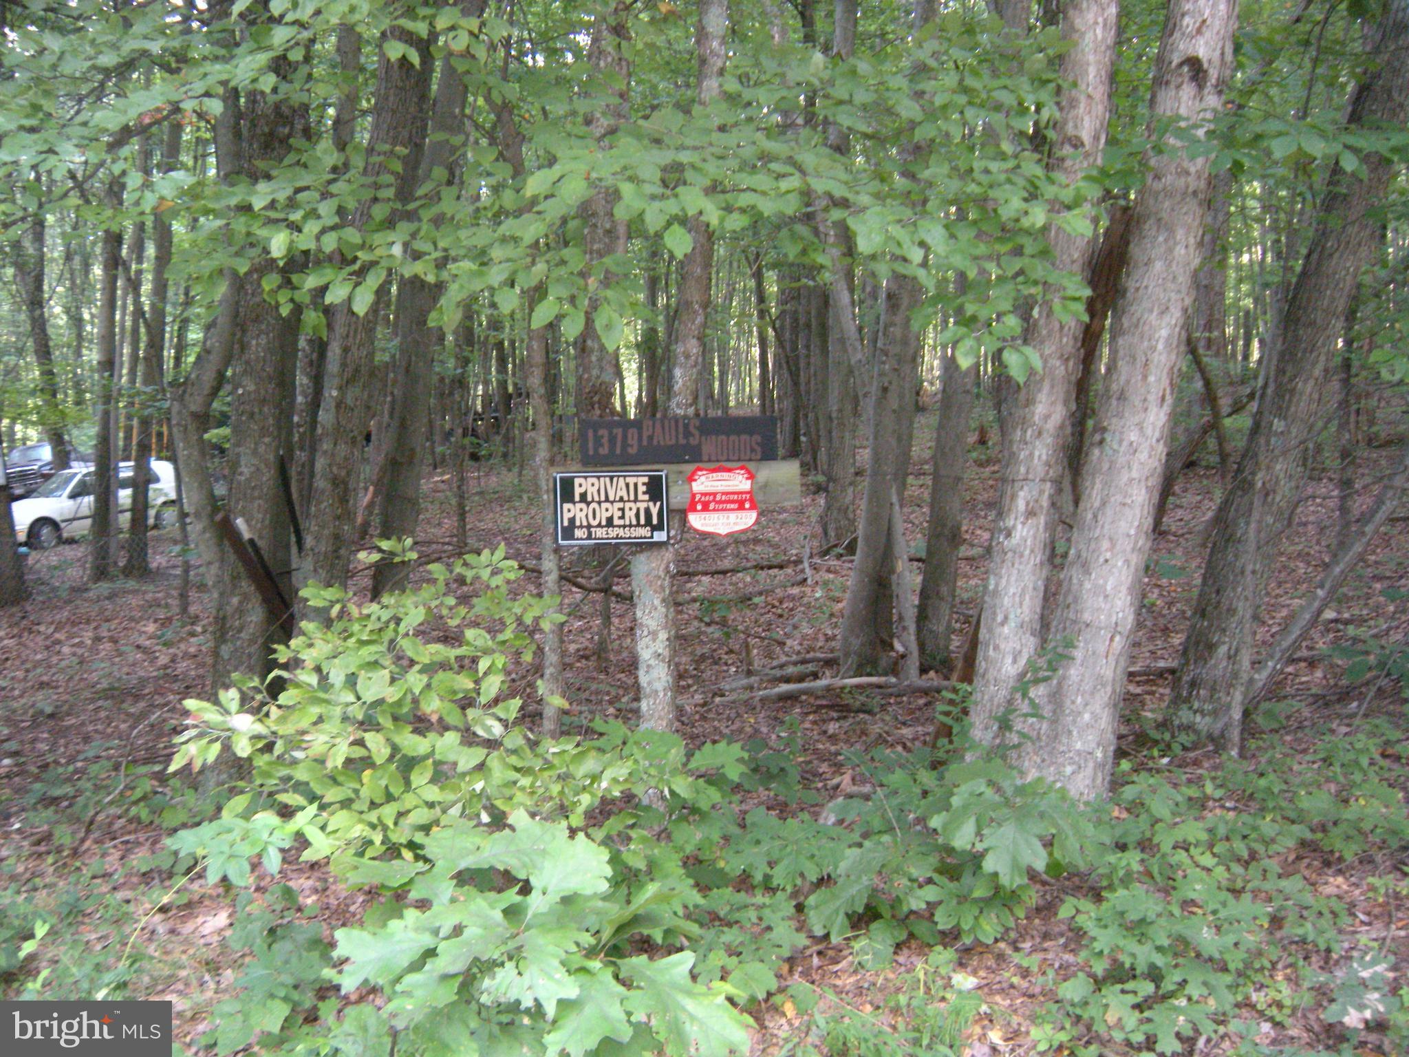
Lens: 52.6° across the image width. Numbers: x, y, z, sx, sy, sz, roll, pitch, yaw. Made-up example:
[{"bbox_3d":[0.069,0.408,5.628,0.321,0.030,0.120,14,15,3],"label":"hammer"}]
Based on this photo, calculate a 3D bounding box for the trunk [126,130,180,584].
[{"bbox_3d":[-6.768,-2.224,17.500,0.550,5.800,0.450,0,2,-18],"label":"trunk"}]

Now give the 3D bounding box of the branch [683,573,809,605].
[{"bbox_3d":[0.307,0.455,10.600,1.250,0.100,0.150,-1,2,-34],"label":"branch"}]

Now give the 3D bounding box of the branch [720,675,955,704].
[{"bbox_3d":[0.618,0.764,6.750,1.220,0.100,0.160,0,2,-19],"label":"branch"}]

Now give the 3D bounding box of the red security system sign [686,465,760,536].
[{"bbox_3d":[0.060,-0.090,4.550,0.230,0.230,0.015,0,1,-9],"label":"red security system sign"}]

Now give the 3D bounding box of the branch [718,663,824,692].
[{"bbox_3d":[0.332,0.743,7.100,0.720,0.090,0.120,-1,2,-34],"label":"branch"}]

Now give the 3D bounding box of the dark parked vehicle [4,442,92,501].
[{"bbox_3d":[-17.700,-1.400,39.000,1.950,1.900,5.300,0,1,-7],"label":"dark parked vehicle"}]

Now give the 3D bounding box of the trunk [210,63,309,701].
[{"bbox_3d":[-1.532,-0.479,4.900,0.330,2.300,0.310,0,1,-12],"label":"trunk"}]

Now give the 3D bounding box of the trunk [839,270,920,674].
[{"bbox_3d":[0.900,-0.292,7.350,0.400,2.150,0.360,0,1,0],"label":"trunk"}]

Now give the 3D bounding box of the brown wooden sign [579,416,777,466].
[{"bbox_3d":[-0.084,-0.280,4.550,0.635,0.147,0.025,0,1,-10],"label":"brown wooden sign"}]

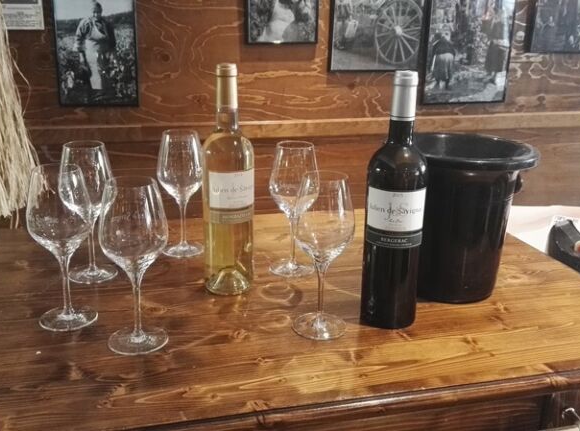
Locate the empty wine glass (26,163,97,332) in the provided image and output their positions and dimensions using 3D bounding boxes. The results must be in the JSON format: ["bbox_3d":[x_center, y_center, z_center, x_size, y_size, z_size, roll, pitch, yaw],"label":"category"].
[{"bbox_3d":[-0.281,0.039,0.705,0.075,0.199,0.075,-6,19,-22],"label":"empty wine glass"}]

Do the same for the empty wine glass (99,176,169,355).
[{"bbox_3d":[-0.177,0.057,0.656,0.075,0.199,0.075,-3,18,-15],"label":"empty wine glass"}]

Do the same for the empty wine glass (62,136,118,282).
[{"bbox_3d":[-0.297,-0.006,0.845,0.075,0.199,0.075,-5,19,-19],"label":"empty wine glass"}]

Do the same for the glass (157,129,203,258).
[{"bbox_3d":[-0.180,-0.036,0.952,0.075,0.199,0.075,-2,18,-11],"label":"glass"}]

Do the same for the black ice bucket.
[{"bbox_3d":[0.242,0.002,0.847,0.210,0.214,0.210,7,18,16],"label":"black ice bucket"}]

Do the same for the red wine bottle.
[{"bbox_3d":[0.134,-0.017,0.720,0.075,0.319,0.075,5,18,10],"label":"red wine bottle"}]

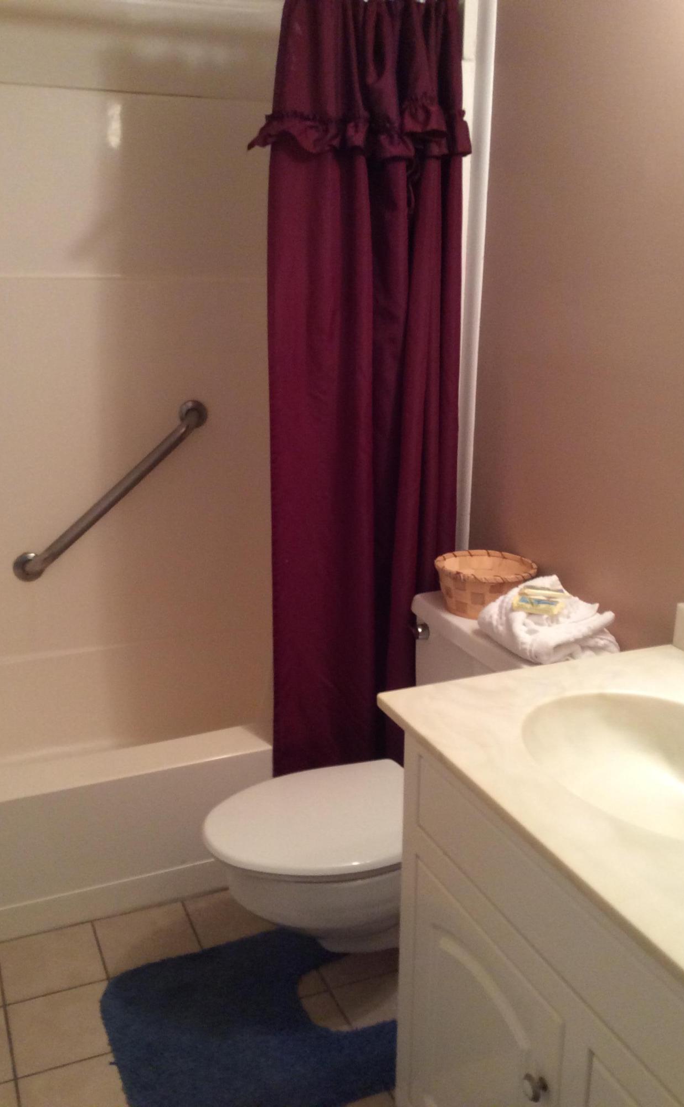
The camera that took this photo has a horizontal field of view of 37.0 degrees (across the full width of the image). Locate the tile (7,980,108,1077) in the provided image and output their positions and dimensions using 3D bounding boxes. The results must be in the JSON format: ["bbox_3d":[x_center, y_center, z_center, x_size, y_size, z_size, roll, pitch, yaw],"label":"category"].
[{"bbox_3d":[-0.526,0.904,1.948,0.200,0.010,0.200,-6,17,-23],"label":"tile"}]

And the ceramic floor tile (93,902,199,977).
[{"bbox_3d":[-0.418,0.833,2.204,0.200,0.010,0.200,-6,17,-23],"label":"ceramic floor tile"}]

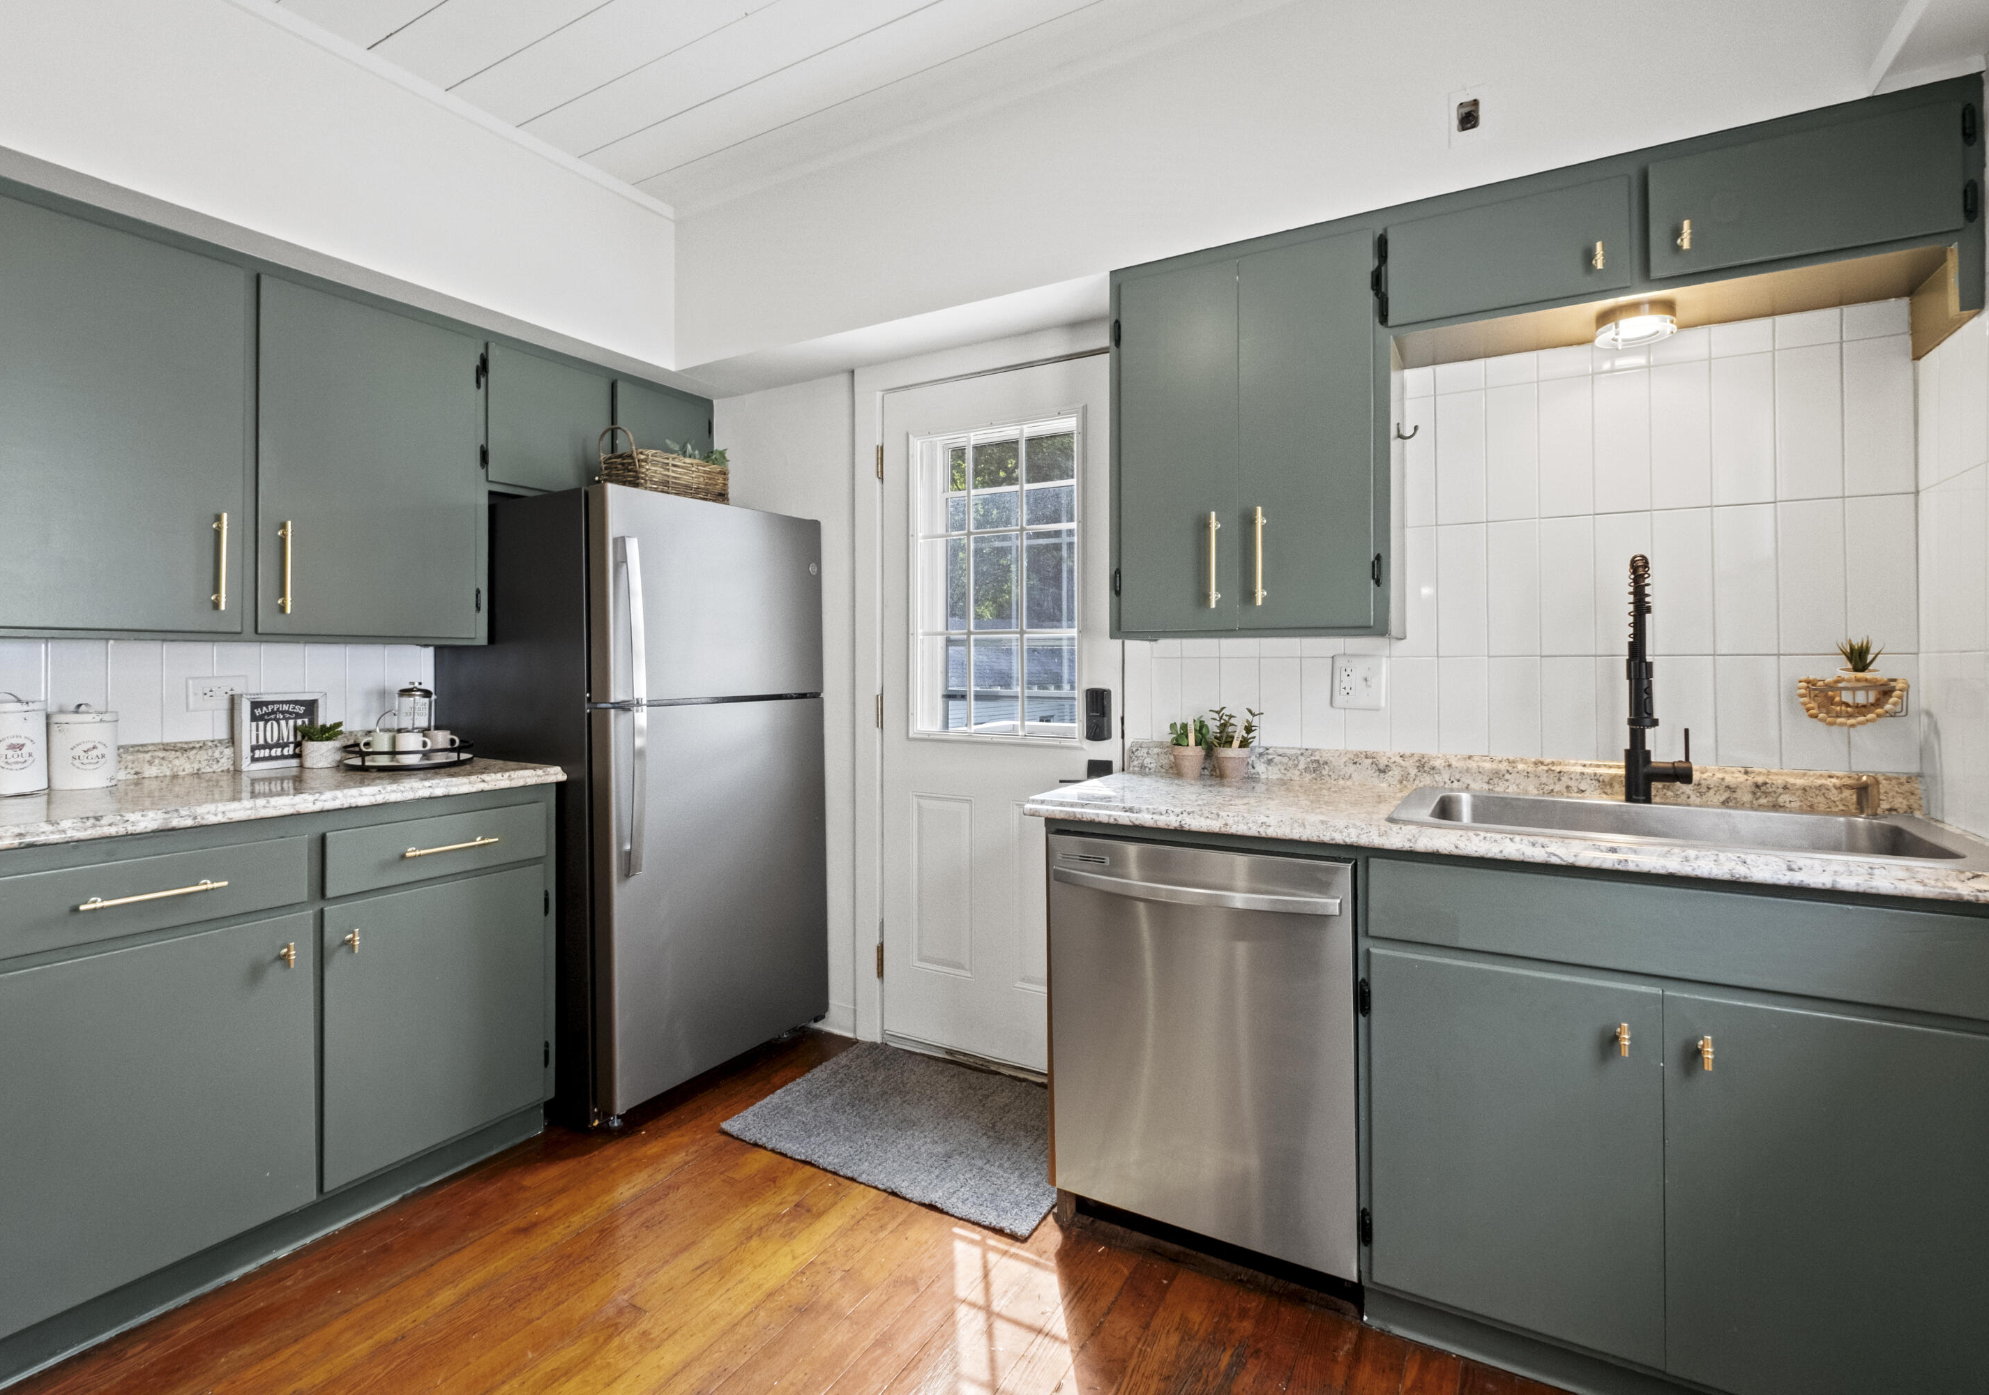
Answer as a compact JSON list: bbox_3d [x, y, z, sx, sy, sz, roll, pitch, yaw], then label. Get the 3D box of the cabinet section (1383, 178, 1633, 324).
[{"bbox_3d":[0.959,-0.830,1.647,0.391,0.196,0.028,1,1,28],"label":"cabinet section"}]

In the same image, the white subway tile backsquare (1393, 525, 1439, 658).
[{"bbox_3d":[1.006,-0.251,2.090,0.100,0.305,0.010,0,1,28],"label":"white subway tile backsquare"}]

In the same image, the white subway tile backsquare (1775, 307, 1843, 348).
[{"bbox_3d":[1.585,-0.713,1.700,0.097,0.065,0.010,0,1,30],"label":"white subway tile backsquare"}]

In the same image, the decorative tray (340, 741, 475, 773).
[{"bbox_3d":[-1.594,0.157,2.371,0.297,0.055,0.297,0,1,30],"label":"decorative tray"}]

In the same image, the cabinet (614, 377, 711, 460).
[{"bbox_3d":[-1.234,-0.811,3.025,0.310,0.420,0.410,0,1,30],"label":"cabinet"}]

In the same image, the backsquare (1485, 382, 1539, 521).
[{"bbox_3d":[1.158,-0.545,1.949,0.100,0.302,0.010,0,1,30],"label":"backsquare"}]

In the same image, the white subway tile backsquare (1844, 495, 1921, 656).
[{"bbox_3d":[1.712,-0.237,1.684,0.101,0.304,0.010,1,1,28],"label":"white subway tile backsquare"}]

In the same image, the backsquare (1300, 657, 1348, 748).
[{"bbox_3d":[0.820,0.015,2.170,0.102,0.226,0.010,1,1,28],"label":"backsquare"}]

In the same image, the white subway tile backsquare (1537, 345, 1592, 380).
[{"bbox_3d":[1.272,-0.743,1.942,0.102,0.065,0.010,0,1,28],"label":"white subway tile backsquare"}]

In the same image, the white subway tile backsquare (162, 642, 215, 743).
[{"bbox_3d":[-2.099,-0.013,2.270,0.010,0.265,0.102,0,1,30],"label":"white subway tile backsquare"}]

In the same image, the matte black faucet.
[{"bbox_3d":[1.313,-0.030,1.696,0.111,0.498,0.230,1,1,31],"label":"matte black faucet"}]

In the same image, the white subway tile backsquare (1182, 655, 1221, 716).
[{"bbox_3d":[0.554,0.011,2.334,0.102,0.225,0.010,0,1,28],"label":"white subway tile backsquare"}]

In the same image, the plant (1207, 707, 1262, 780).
[{"bbox_3d":[0.611,0.118,2.216,0.130,0.180,0.120,1,1,28],"label":"plant"}]

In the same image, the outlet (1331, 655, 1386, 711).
[{"bbox_3d":[0.894,-0.036,2.137,0.123,0.130,0.012,1,1,28],"label":"outlet"}]

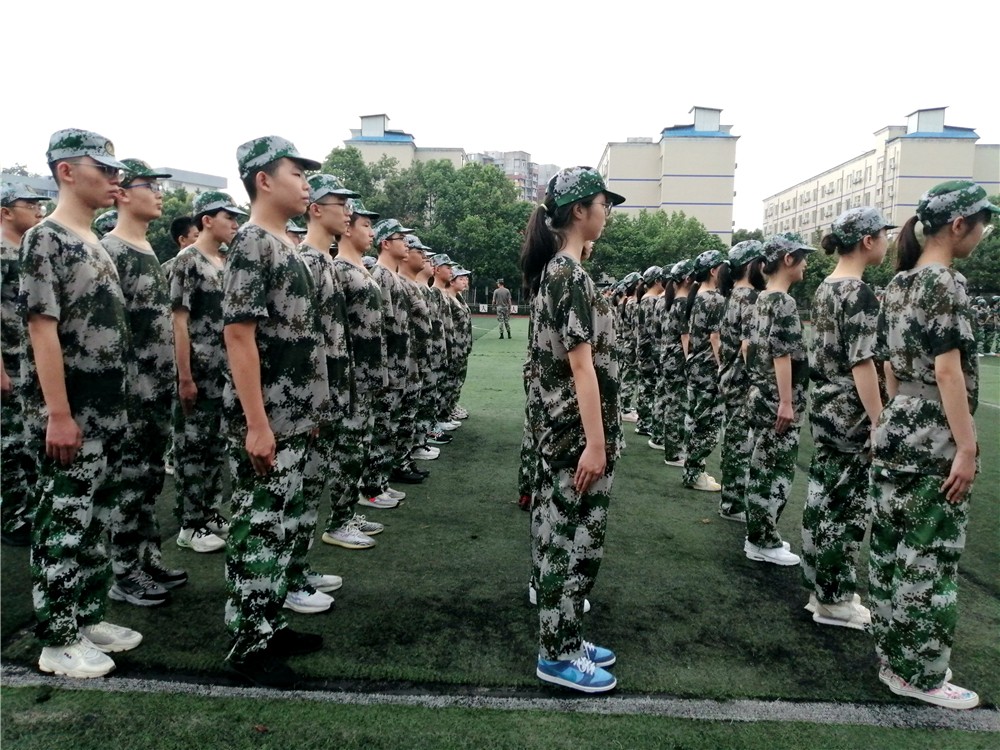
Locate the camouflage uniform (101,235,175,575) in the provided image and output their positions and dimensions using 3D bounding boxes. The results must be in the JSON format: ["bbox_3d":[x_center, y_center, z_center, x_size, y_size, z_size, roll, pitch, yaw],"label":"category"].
[{"bbox_3d":[-1.515,0.133,3.090,0.300,1.390,0.470,1,6,3],"label":"camouflage uniform"}]

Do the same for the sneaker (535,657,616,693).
[{"bbox_3d":[0.251,0.956,2.498,0.275,0.105,0.100,3,6,14],"label":"sneaker"}]

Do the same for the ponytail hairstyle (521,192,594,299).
[{"bbox_3d":[0.190,-0.431,2.441,0.265,0.360,0.180,2,5,5],"label":"ponytail hairstyle"}]

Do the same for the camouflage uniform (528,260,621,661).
[{"bbox_3d":[0.239,0.281,2.481,0.285,1.340,0.430,1,6,3],"label":"camouflage uniform"}]

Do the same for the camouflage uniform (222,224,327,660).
[{"bbox_3d":[-0.762,0.240,2.538,0.320,1.470,0.470,2,6,3],"label":"camouflage uniform"}]

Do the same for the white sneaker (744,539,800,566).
[{"bbox_3d":[1.345,0.862,3.690,0.270,0.100,0.100,2,6,13],"label":"white sneaker"}]

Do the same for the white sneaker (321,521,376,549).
[{"bbox_3d":[-0.779,0.824,3.889,0.300,0.115,0.108,3,6,18],"label":"white sneaker"}]

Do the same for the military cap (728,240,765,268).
[{"bbox_3d":[1.434,-0.693,4.305,0.265,0.130,0.175,1,6,3],"label":"military cap"}]

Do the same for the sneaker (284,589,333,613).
[{"bbox_3d":[-0.820,0.903,3.085,0.285,0.110,0.105,3,6,15],"label":"sneaker"}]

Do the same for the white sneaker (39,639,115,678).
[{"bbox_3d":[-1.422,0.940,2.528,0.277,0.115,0.105,3,6,16],"label":"white sneaker"}]

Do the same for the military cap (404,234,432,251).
[{"bbox_3d":[-0.597,-0.918,5.245,0.265,0.135,0.175,-3,5,5],"label":"military cap"}]

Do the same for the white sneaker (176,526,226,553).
[{"bbox_3d":[-1.510,0.818,3.801,0.285,0.115,0.108,3,6,17],"label":"white sneaker"}]

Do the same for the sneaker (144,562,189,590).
[{"bbox_3d":[-1.513,0.864,3.267,0.285,0.115,0.105,0,6,-11],"label":"sneaker"}]

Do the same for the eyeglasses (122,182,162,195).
[{"bbox_3d":[-1.438,-0.744,2.998,0.145,0.042,0.140,1,6,3],"label":"eyeglasses"}]

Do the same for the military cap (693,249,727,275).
[{"bbox_3d":[1.453,-0.780,5.160,0.265,0.135,0.175,-6,5,7],"label":"military cap"}]

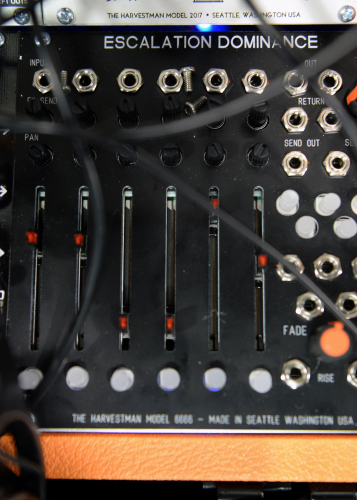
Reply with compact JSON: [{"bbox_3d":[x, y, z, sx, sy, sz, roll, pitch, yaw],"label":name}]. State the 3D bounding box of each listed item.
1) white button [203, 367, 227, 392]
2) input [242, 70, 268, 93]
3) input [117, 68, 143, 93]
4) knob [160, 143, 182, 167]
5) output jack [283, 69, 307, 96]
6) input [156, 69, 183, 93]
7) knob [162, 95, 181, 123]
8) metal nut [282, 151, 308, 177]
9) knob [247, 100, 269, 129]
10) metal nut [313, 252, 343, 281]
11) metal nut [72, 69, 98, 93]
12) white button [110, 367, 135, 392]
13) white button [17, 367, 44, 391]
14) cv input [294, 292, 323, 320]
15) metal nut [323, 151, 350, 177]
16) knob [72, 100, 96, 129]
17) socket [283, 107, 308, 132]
[{"bbox_3d":[0.011,0.039,0.219,0.007,0.005,0.007,0,80,1],"label":"white button"},{"bbox_3d":[0.025,-0.055,0.238,0.009,0.003,0.009,0,80,1],"label":"input"},{"bbox_3d":[-0.016,-0.056,0.238,0.009,0.003,0.008,0,80,1],"label":"input"},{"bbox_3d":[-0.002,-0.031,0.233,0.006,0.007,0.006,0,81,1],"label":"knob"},{"bbox_3d":[0.038,-0.054,0.235,0.008,0.003,0.008,0,80,1],"label":"output jack"},{"bbox_3d":[-0.003,-0.055,0.238,0.009,0.003,0.009,0,81,1],"label":"input"},{"bbox_3d":[-0.002,-0.044,0.231,0.006,0.013,0.006,0,80,1],"label":"knob"},{"bbox_3d":[0.037,-0.028,0.231,0.009,0.003,0.008,0,80,1],"label":"metal nut"},{"bbox_3d":[0.026,-0.043,0.231,0.006,0.012,0.006,0,80,1],"label":"knob"},{"bbox_3d":[0.047,0.005,0.228,0.008,0.003,0.009,-11,81,-1],"label":"metal nut"},{"bbox_3d":[-0.031,-0.056,0.239,0.009,0.002,0.008,0,80,1],"label":"metal nut"},{"bbox_3d":[-0.017,0.039,0.221,0.007,0.005,0.007,0,80,1],"label":"white button"},{"bbox_3d":[-0.045,0.039,0.222,0.007,0.006,0.007,0,81,1],"label":"white button"},{"bbox_3d":[0.041,0.017,0.225,0.009,0.003,0.009,0,80,1],"label":"cv input"},{"bbox_3d":[0.050,-0.027,0.231,0.009,0.003,0.008,0,80,1],"label":"metal nut"},{"bbox_3d":[-0.030,-0.044,0.231,0.007,0.013,0.007,0,81,0],"label":"knob"},{"bbox_3d":[0.038,-0.042,0.235,0.009,0.003,0.009,0,81,1],"label":"socket"}]

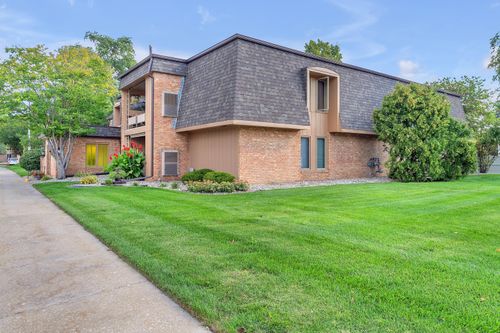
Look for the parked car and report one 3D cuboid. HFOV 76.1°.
[{"bbox_3d":[-47.012,-1.158,63.203,1.850,1.520,4.500,-1,2,-37],"label":"parked car"}]

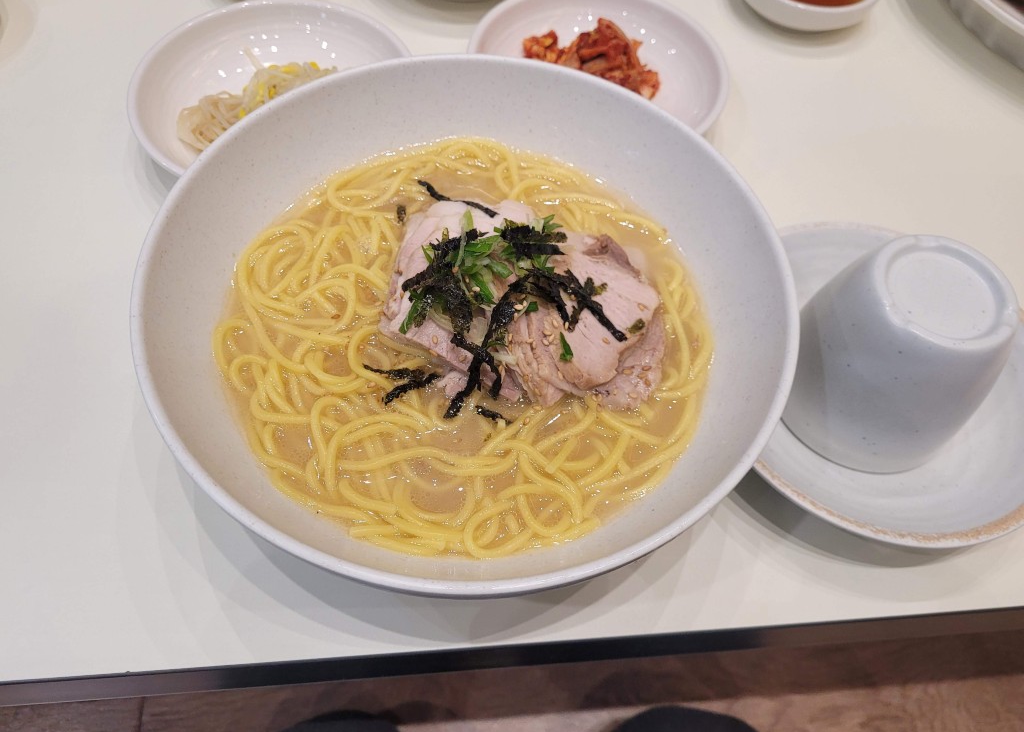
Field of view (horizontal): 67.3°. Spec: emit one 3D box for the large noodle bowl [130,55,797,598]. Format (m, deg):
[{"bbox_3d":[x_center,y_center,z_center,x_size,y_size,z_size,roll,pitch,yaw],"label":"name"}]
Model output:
[{"bbox_3d":[-0.015,-0.015,0.292,0.220,0.075,0.220,2,59,-3],"label":"large noodle bowl"}]

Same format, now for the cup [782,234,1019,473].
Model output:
[{"bbox_3d":[0.147,-0.008,0.294,0.079,0.069,0.079,2,59,-3],"label":"cup"}]

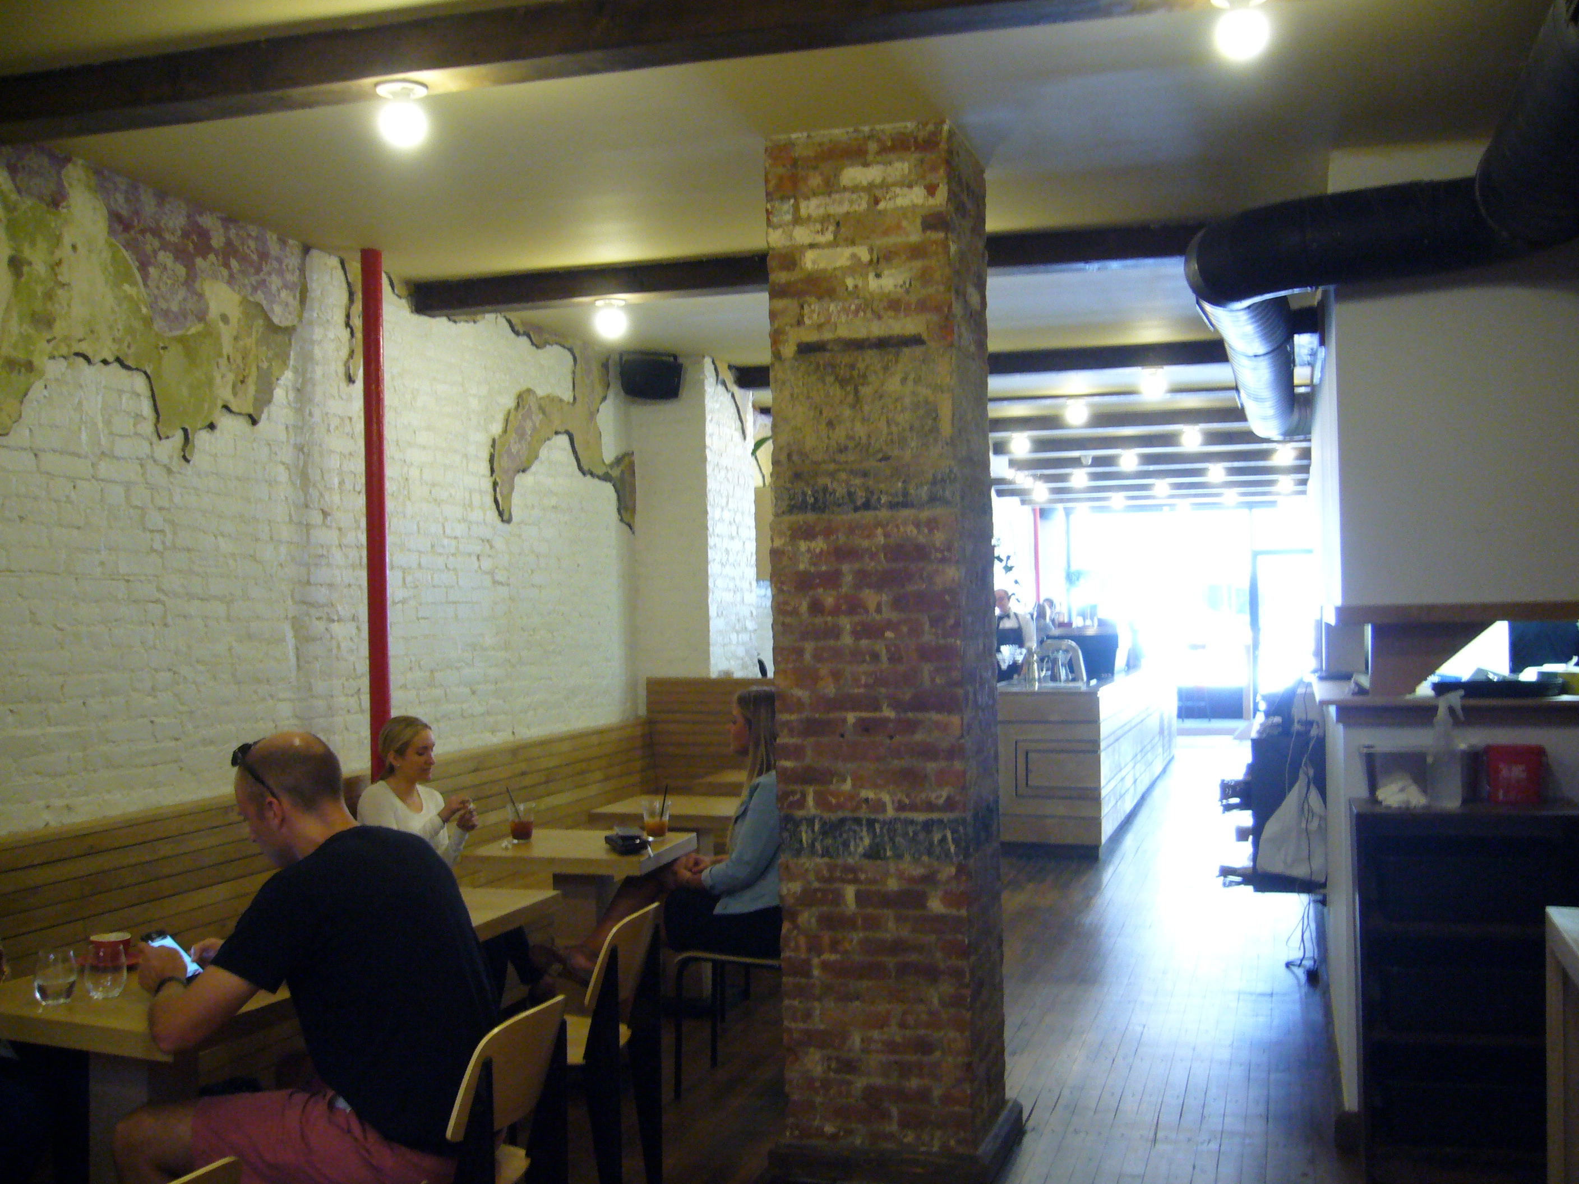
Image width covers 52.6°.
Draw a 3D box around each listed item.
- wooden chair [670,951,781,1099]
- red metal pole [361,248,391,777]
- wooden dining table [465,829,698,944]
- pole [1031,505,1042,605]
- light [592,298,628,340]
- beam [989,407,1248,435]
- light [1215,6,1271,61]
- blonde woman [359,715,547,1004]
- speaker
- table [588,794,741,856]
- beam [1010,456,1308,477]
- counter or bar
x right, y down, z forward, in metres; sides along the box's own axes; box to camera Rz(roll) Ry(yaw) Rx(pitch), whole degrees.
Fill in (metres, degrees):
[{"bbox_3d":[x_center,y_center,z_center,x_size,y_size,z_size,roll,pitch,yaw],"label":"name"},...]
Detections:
[{"bbox_3d":[-0.102,1.220,5.237,0.490,0.820,0.420,-1,-1,18],"label":"wooden chair"},{"bbox_3d":[-1.489,0.211,5.780,0.072,2.900,0.072,-1,-1,18],"label":"red metal pole"},{"bbox_3d":[-0.745,1.271,5.687,0.670,0.750,0.640,-1,-1,18],"label":"wooden dining table"},{"bbox_3d":[3.167,0.309,20.291,0.075,2.800,0.075,-1,-1,18],"label":"pole"},{"bbox_3d":[-0.699,-1.077,6.258,0.120,0.145,0.120,-1,-1,18],"label":"light"},{"bbox_3d":[2.104,-1.200,11.349,3.000,0.110,0.160,-1,-1,18],"label":"beam"},{"bbox_3d":[0.901,-1.129,3.191,0.118,0.140,0.118,-1,-1,18],"label":"light"},{"bbox_3d":[-1.099,1.036,5.433,0.750,1.230,0.480,-1,-1,18],"label":"blonde woman"},{"bbox_3d":[-0.697,-1.064,7.967,0.310,0.220,0.210,-1,4,-15],"label":"speaker"},{"bbox_3d":[-0.408,1.275,6.734,0.670,0.750,0.640,-1,-1,18],"label":"table"},{"bbox_3d":[3.309,-1.189,14.586,2.750,0.110,0.170,-1,-1,18],"label":"beam"},{"bbox_3d":[2.505,1.155,13.050,0.760,1.000,6.000,-1,-1,18],"label":"counter or bar"}]

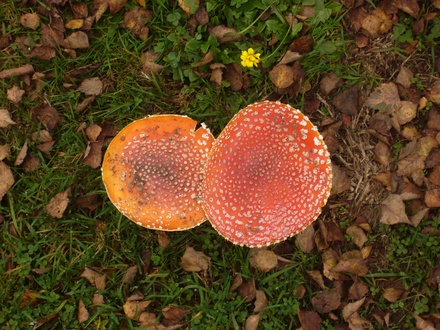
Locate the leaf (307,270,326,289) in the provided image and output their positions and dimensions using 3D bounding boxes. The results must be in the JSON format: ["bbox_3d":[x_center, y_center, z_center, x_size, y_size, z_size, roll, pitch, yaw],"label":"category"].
[{"bbox_3d":[0.115,0.135,1.574,0.013,0.010,0.028,-43,85,-5],"label":"leaf"}]

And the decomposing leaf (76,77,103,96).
[{"bbox_3d":[-0.157,-0.094,1.604,0.032,0.010,0.023,-19,81,-3],"label":"decomposing leaf"}]

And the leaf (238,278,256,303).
[{"bbox_3d":[0.032,0.147,1.567,0.021,0.012,0.028,-10,81,-2],"label":"leaf"}]

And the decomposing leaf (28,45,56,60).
[{"bbox_3d":[-0.214,-0.135,1.606,0.033,0.010,0.018,6,83,1],"label":"decomposing leaf"}]

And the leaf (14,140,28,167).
[{"bbox_3d":[-0.236,-0.014,1.590,0.012,0.014,0.032,25,81,4],"label":"leaf"}]

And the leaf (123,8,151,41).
[{"bbox_3d":[-0.096,-0.161,1.526,0.029,0.010,0.037,-29,82,-4],"label":"leaf"}]

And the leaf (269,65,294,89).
[{"bbox_3d":[0.074,-0.106,1.597,0.029,0.009,0.030,14,81,2],"label":"leaf"}]

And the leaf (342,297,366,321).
[{"bbox_3d":[0.157,0.169,1.568,0.014,0.013,0.034,42,85,5],"label":"leaf"}]

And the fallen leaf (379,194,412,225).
[{"bbox_3d":[0.209,0.052,1.583,0.038,0.011,0.038,0,83,0],"label":"fallen leaf"}]

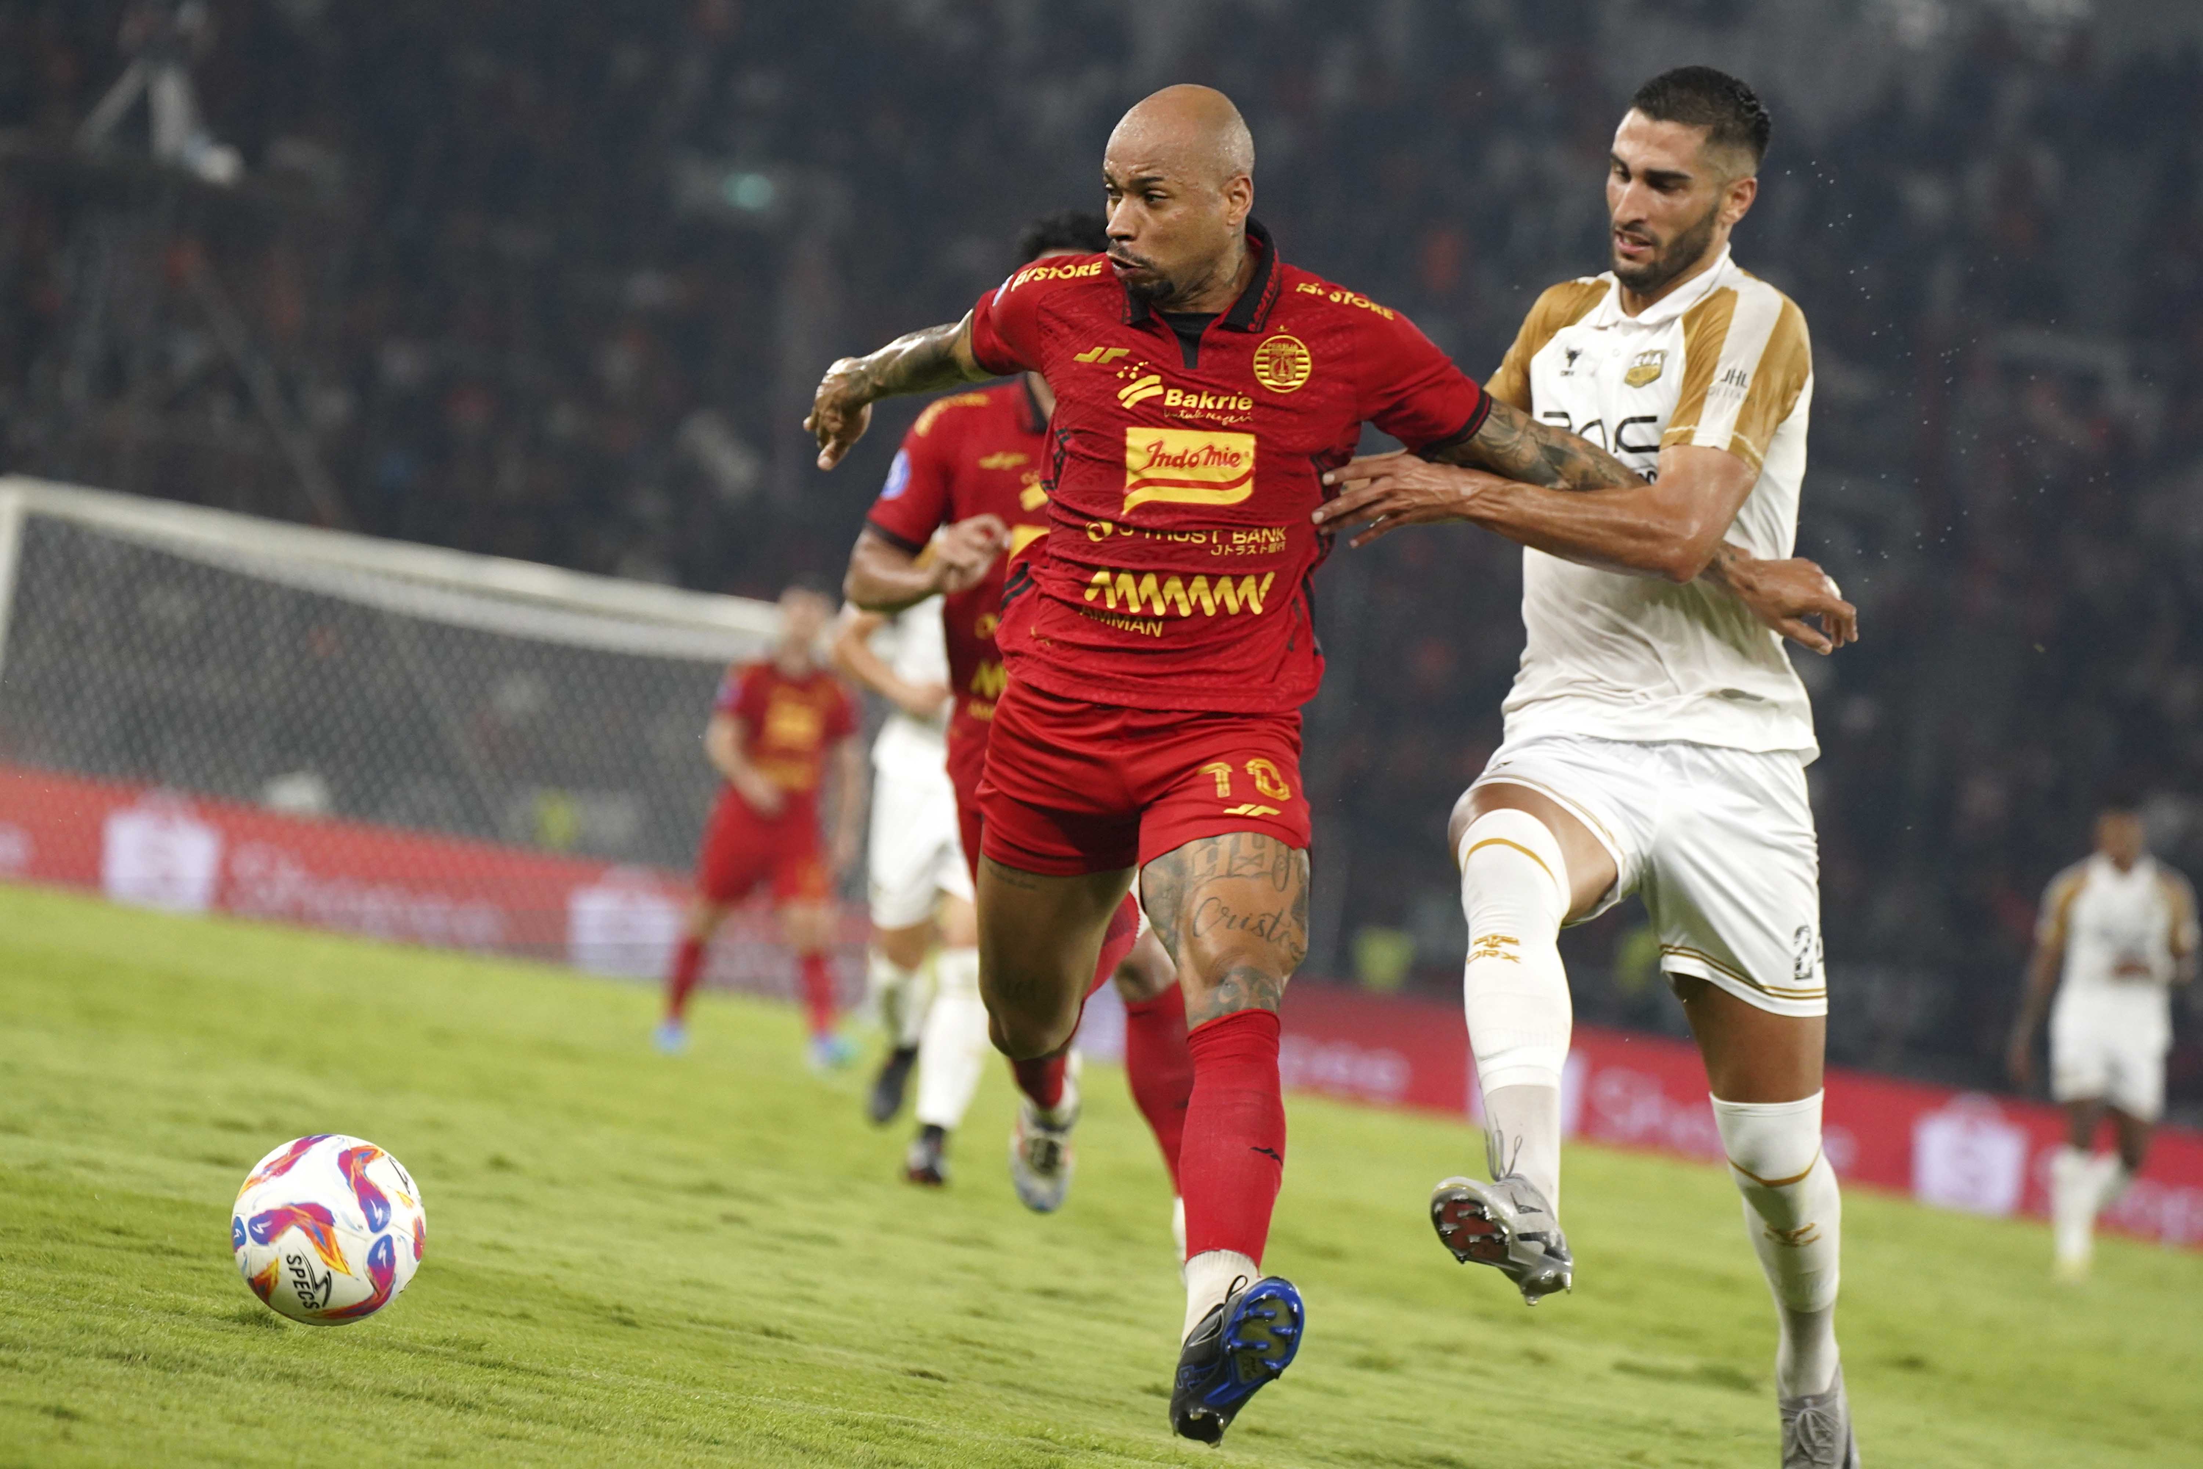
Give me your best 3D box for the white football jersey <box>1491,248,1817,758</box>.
[{"bbox_3d":[0.690,-0.290,20.000,0.450,0.640,0.340,9,-1,28],"label":"white football jersey"}]

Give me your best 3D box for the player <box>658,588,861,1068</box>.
[{"bbox_3d":[-1.279,0.354,60.000,0.700,1.770,0.450,9,-1,3],"label":"player"}]

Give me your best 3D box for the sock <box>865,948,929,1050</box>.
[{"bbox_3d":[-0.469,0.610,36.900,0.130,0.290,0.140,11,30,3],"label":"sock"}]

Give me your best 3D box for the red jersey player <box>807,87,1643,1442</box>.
[{"bbox_3d":[0.189,0.048,19.450,1.200,1.620,0.900,9,-1,8],"label":"red jersey player"}]

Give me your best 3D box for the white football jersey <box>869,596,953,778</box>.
[{"bbox_3d":[-0.350,-0.150,36.800,0.470,0.600,0.320,9,-1,3],"label":"white football jersey"}]

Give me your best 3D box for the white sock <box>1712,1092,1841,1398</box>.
[{"bbox_3d":[0.851,0.639,20.100,0.145,0.385,0.150,-5,6,5],"label":"white sock"}]

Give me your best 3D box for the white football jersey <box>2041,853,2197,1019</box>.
[{"bbox_3d":[3.848,0.747,60.500,0.540,0.580,0.320,9,-1,0],"label":"white football jersey"}]

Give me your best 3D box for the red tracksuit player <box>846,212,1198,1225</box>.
[{"bbox_3d":[-0.083,0.042,24.500,0.680,1.660,0.800,9,-1,5],"label":"red tracksuit player"}]

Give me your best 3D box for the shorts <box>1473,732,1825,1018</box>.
[{"bbox_3d":[0.678,0.173,19.900,0.430,0.360,0.370,9,-1,12],"label":"shorts"}]

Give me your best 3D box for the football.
[{"bbox_3d":[-0.884,0.568,18.350,0.220,0.220,0.220,9,-1,0],"label":"football"}]

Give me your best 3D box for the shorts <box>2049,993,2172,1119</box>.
[{"bbox_3d":[3.806,1.215,60.500,0.420,0.450,0.310,9,-1,0],"label":"shorts"}]

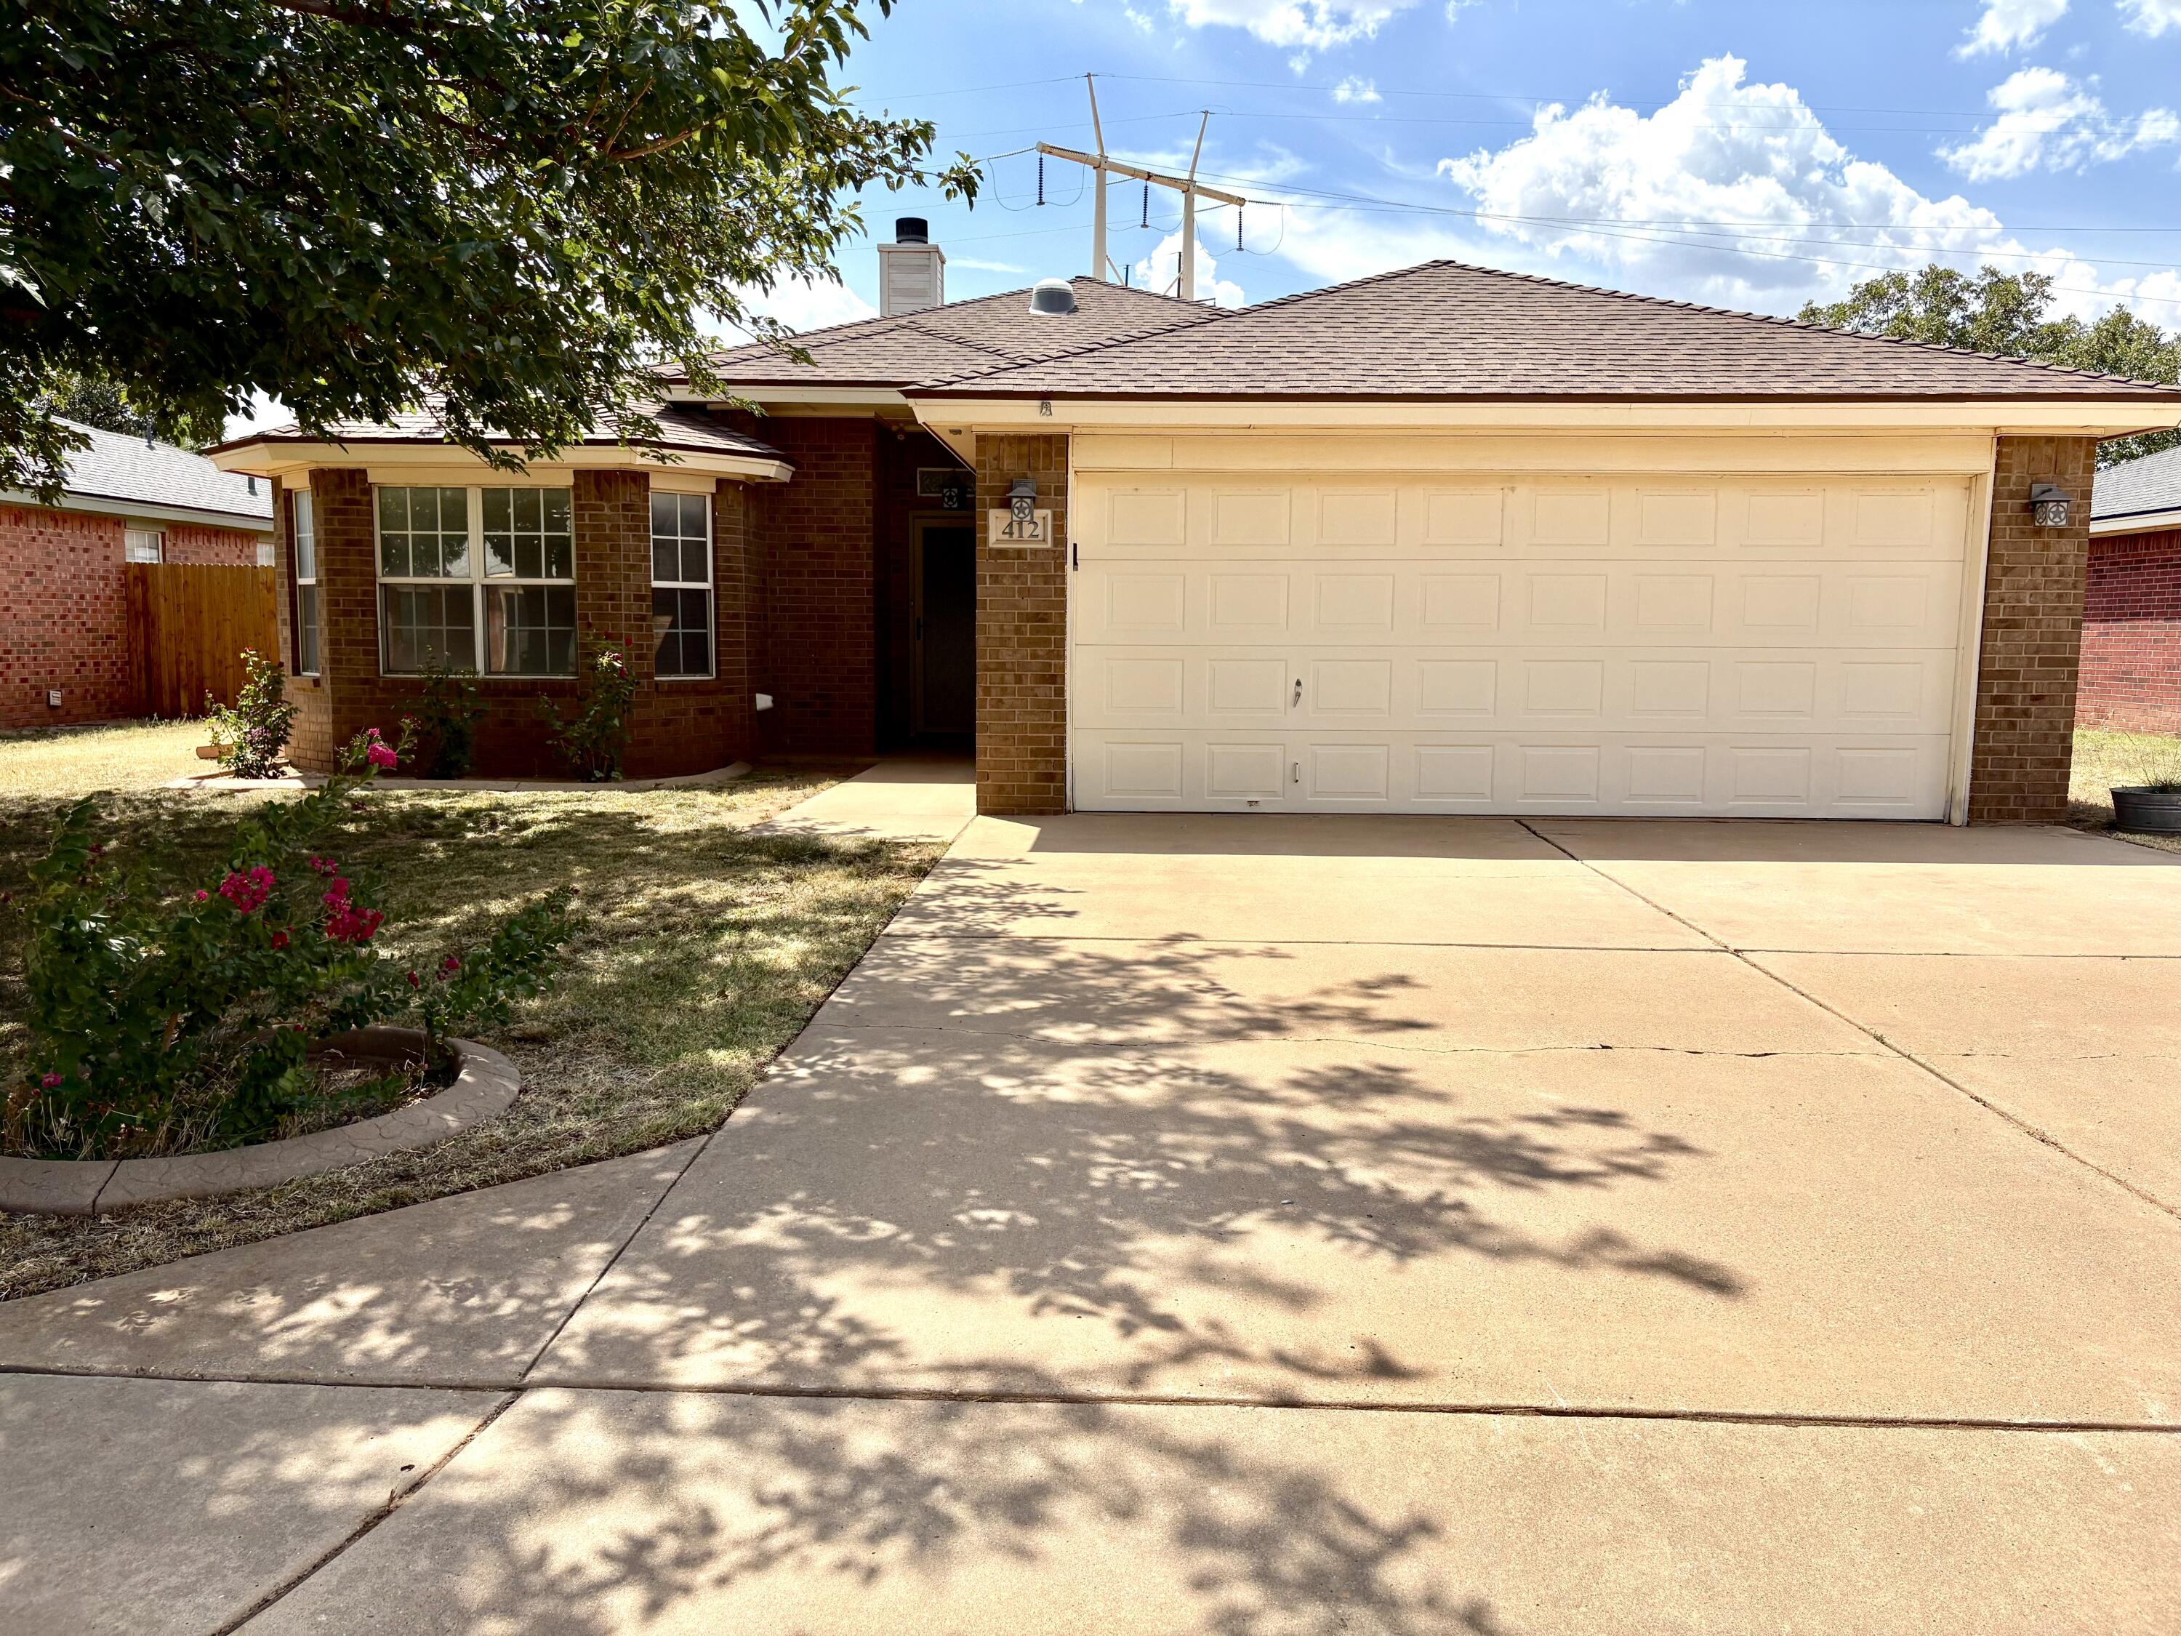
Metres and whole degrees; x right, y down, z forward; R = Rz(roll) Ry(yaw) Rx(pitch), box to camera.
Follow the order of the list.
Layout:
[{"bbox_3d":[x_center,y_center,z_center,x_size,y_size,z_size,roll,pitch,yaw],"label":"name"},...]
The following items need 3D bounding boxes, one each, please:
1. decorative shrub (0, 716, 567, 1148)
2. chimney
[{"bbox_3d":[-2.147,0.254,4.472,1.360,0.980,1.080,1,7,3],"label":"decorative shrub"},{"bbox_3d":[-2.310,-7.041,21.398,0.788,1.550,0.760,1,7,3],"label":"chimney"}]

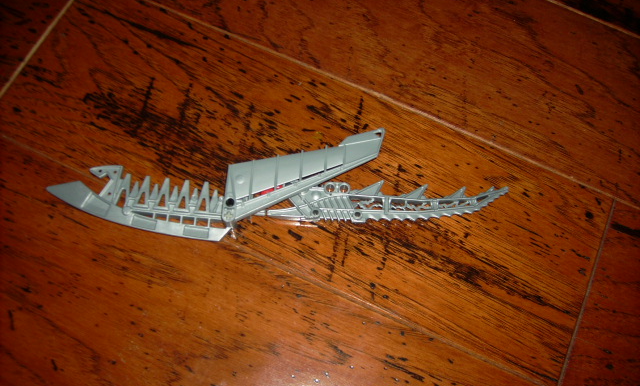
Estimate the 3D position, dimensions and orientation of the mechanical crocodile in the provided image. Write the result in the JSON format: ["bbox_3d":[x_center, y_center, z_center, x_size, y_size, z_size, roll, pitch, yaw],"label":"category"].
[{"bbox_3d":[-0.022,-0.005,0.342,0.265,0.026,0.065,-3,69,-4],"label":"mechanical crocodile"}]

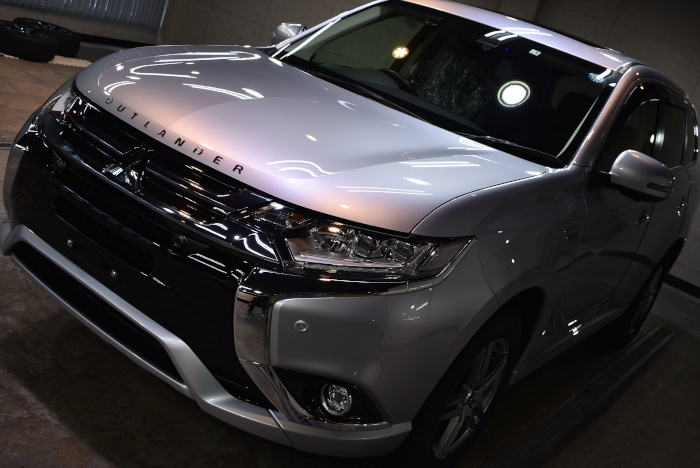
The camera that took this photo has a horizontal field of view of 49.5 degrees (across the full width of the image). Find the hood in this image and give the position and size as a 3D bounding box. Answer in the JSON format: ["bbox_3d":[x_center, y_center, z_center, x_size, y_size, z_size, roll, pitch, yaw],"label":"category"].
[{"bbox_3d":[-0.203,-0.408,2.620,1.500,0.260,1.150,28,18,29],"label":"hood"}]

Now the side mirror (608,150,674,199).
[{"bbox_3d":[1.100,-0.213,2.892,0.230,0.180,0.180,28,18,29],"label":"side mirror"}]

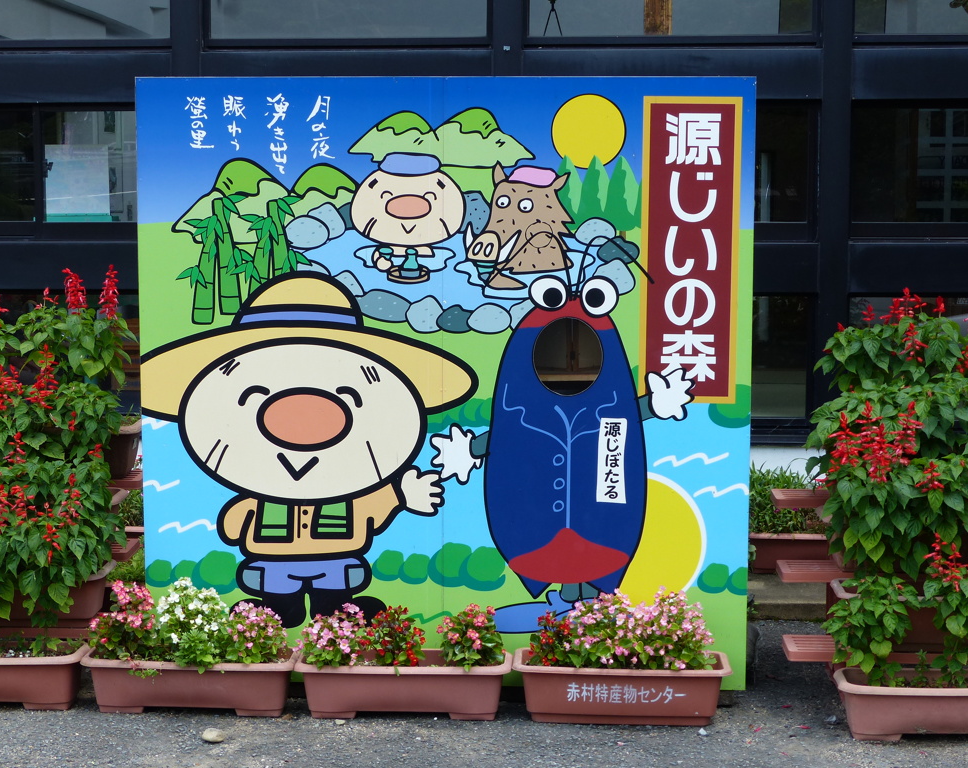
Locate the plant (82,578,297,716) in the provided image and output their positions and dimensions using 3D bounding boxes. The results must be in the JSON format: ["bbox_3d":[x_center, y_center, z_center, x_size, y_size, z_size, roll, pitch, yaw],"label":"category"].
[{"bbox_3d":[-0.887,0.779,5.243,0.615,0.391,0.235,1,6,5],"label":"plant"}]

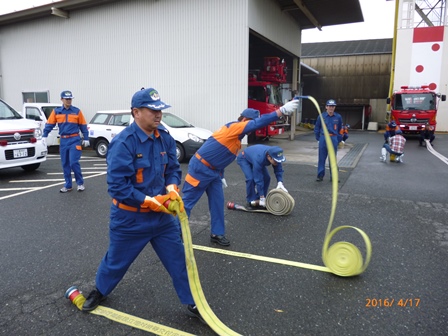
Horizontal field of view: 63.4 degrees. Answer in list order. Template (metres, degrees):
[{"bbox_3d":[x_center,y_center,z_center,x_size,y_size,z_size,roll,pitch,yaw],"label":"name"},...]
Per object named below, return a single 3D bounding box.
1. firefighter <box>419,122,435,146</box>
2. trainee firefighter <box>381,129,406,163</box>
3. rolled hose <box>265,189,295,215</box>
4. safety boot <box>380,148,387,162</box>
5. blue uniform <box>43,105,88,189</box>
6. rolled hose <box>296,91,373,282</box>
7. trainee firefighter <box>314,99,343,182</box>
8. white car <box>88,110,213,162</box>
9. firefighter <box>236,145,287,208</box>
[{"bbox_3d":[9.035,-1.509,16.352,0.620,0.980,0.660,3,9,20],"label":"firefighter"},{"bbox_3d":[5.115,-0.673,10.950,0.680,0.950,0.680,1,9,2],"label":"trainee firefighter"},{"bbox_3d":[0.809,0.474,5.190,0.370,0.355,0.130,5,10,27],"label":"rolled hose"},{"bbox_3d":[4.784,-0.385,10.870,0.120,0.400,0.270,-6,10,-35],"label":"safety boot"},{"bbox_3d":[-2.872,-0.405,6.580,0.800,1.460,0.360,-1,9,-8],"label":"blue uniform"},{"bbox_3d":[0.966,0.154,3.157,0.600,1.530,0.170,4,9,26],"label":"rolled hose"},{"bbox_3d":[2.209,-0.581,7.660,0.600,1.720,0.340,2,9,13],"label":"trainee firefighter"},{"bbox_3d":[-2.212,-1.072,11.487,4.395,1.500,1.695,4,9,20],"label":"white car"},{"bbox_3d":[0.520,0.117,5.194,0.620,0.860,0.480,5,10,30],"label":"firefighter"}]

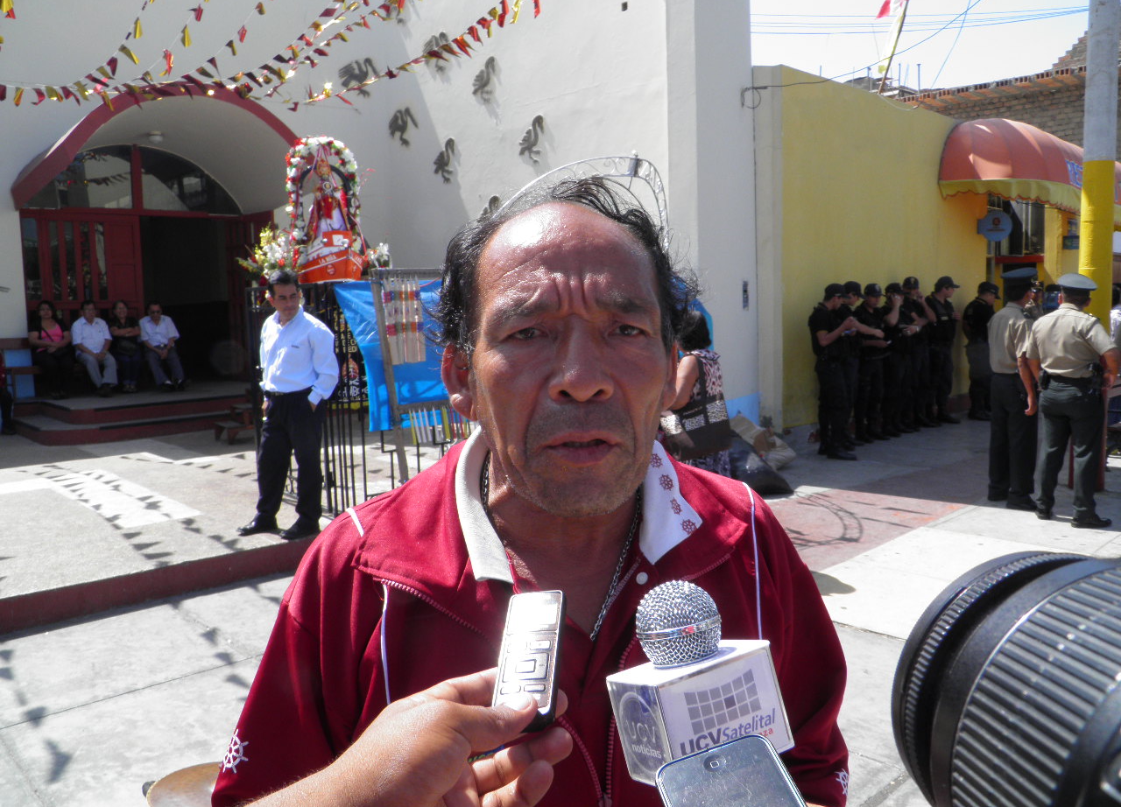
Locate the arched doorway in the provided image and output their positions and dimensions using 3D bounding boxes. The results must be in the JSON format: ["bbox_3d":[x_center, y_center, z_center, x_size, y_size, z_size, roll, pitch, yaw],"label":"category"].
[{"bbox_3d":[-5.866,-2.420,13.676,4.300,4.300,1.000,-7,8,-40],"label":"arched doorway"}]

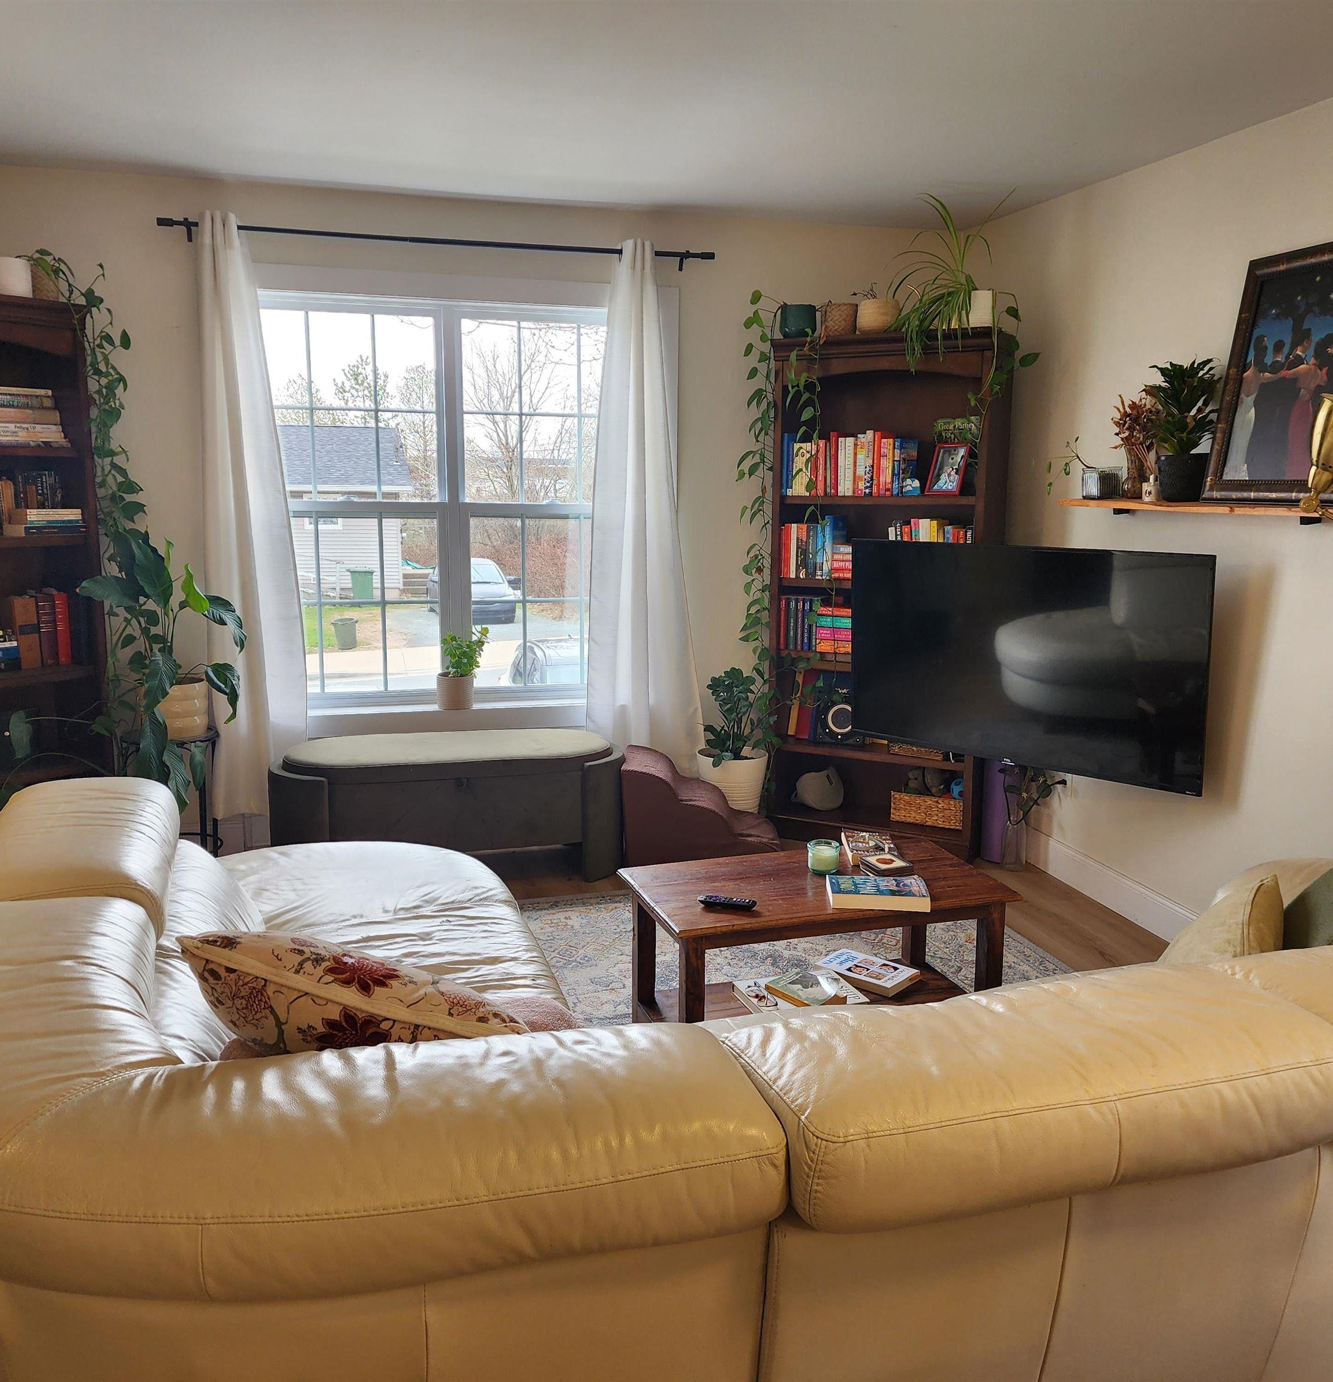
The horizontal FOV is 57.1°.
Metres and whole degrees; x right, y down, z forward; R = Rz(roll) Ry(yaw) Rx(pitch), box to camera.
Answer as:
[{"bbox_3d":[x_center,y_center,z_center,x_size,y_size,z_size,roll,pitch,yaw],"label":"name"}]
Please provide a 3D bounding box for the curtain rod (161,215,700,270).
[{"bbox_3d":[-0.782,-1.640,4.474,2.000,0.080,0.090,-2,10,-14],"label":"curtain rod"}]

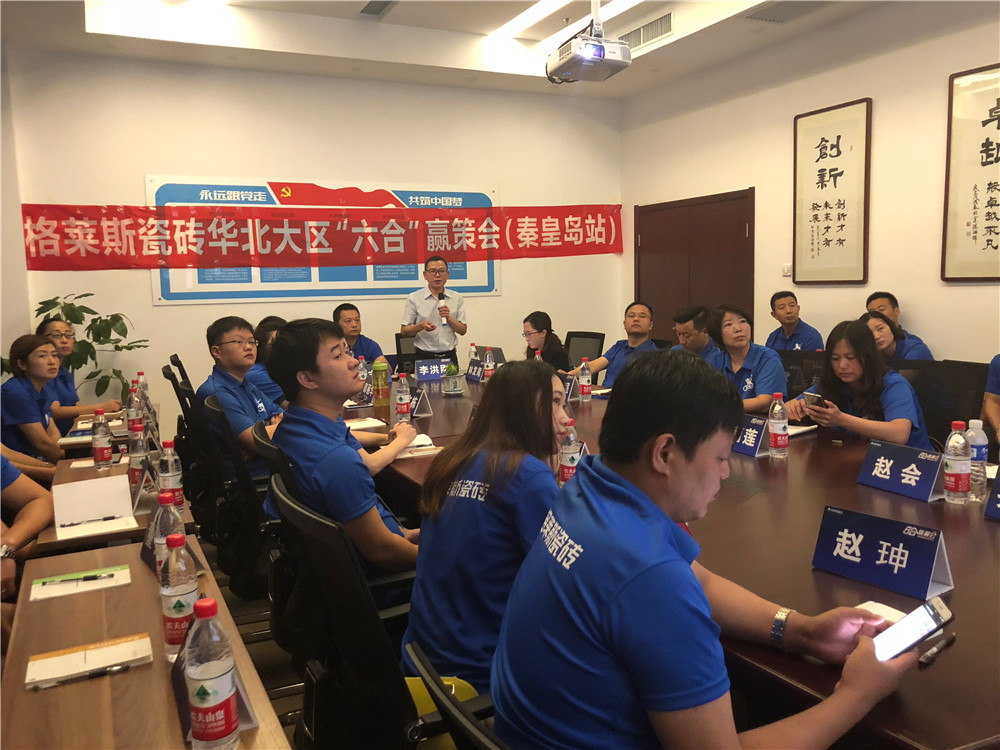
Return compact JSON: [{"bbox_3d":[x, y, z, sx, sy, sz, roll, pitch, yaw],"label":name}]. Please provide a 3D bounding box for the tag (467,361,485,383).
[{"bbox_3d":[-0.139,-0.024,5.344,0.105,0.129,0.250,-4,7,-21],"label":"tag"}]

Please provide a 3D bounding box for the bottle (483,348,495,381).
[{"bbox_3d":[-0.072,-0.068,5.266,0.066,0.228,0.066,-5,7,-25],"label":"bottle"}]

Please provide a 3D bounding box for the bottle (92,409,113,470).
[{"bbox_3d":[-1.486,0.240,3.022,0.066,0.228,0.066,-5,7,-25],"label":"bottle"}]

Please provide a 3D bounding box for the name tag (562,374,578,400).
[{"bbox_3d":[0.360,0.060,4.548,0.103,0.131,0.253,-5,7,-28],"label":"name tag"}]

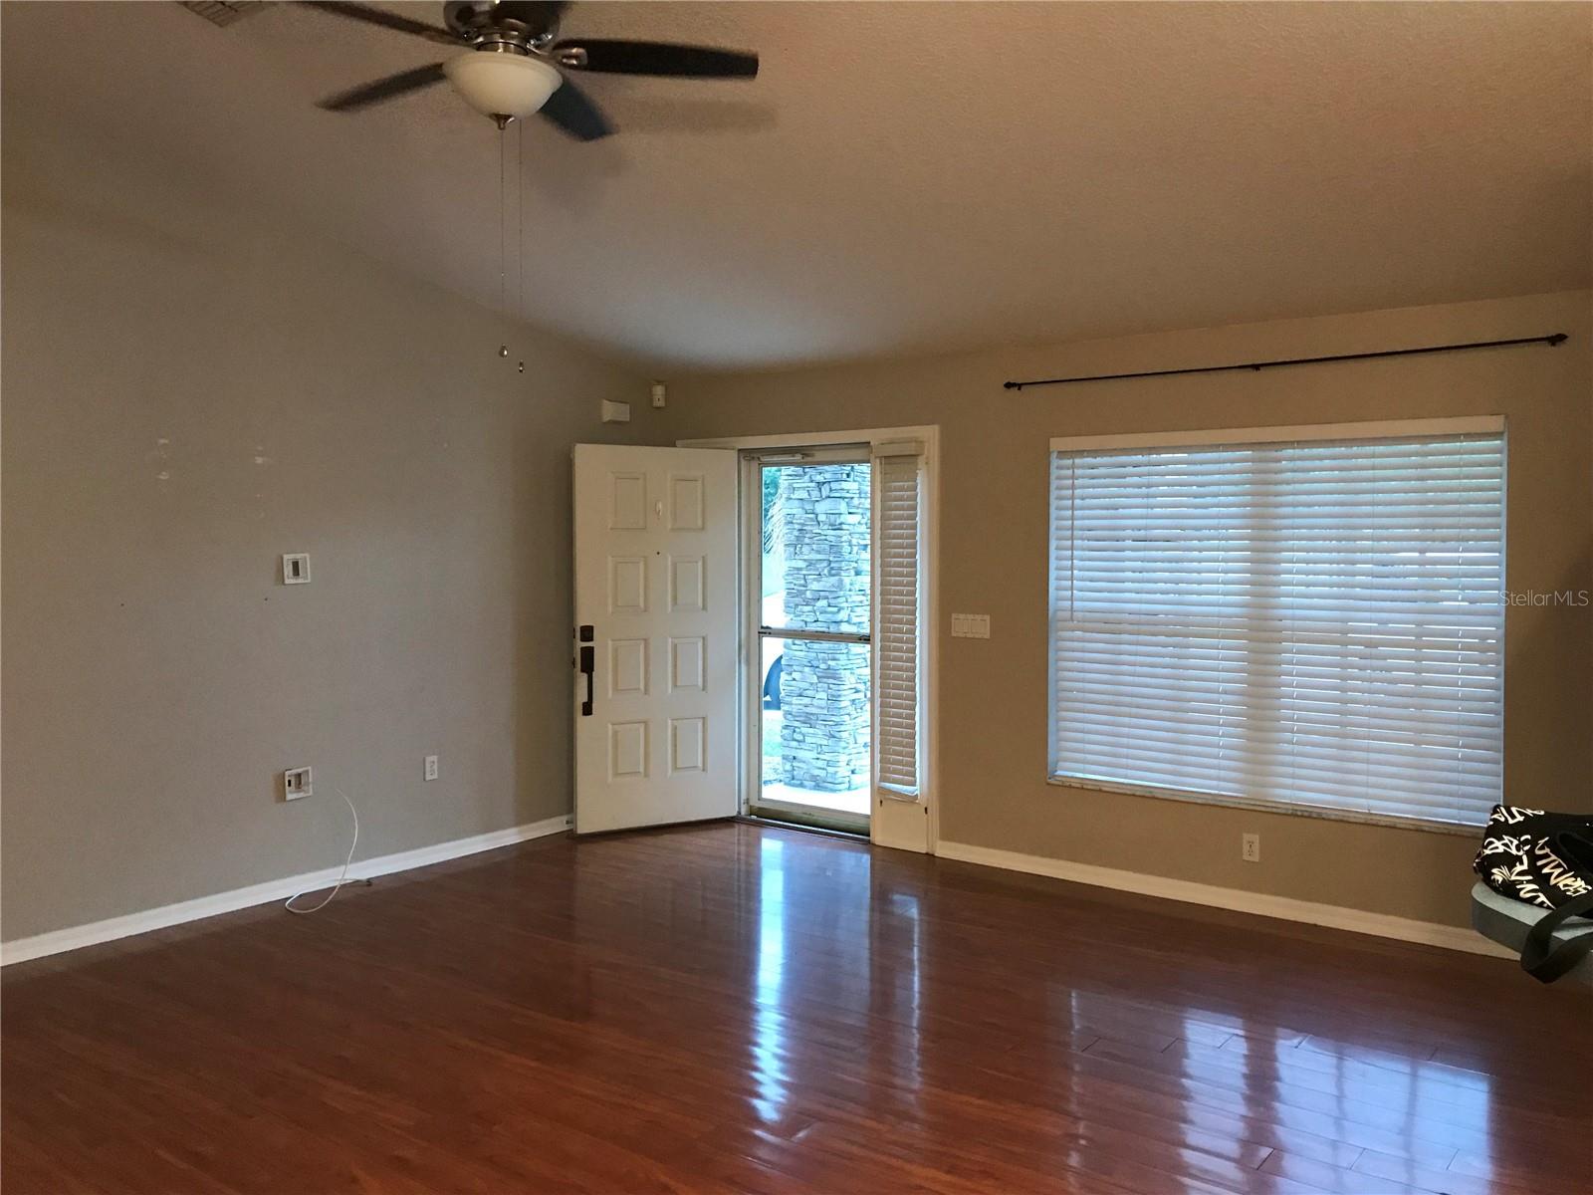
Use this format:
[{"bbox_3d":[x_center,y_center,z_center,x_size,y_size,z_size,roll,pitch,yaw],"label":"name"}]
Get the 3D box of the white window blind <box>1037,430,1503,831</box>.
[{"bbox_3d":[1.907,0.076,5.367,1.834,1.548,0.070,2,3,38],"label":"white window blind"}]

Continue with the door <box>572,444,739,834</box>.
[{"bbox_3d":[-0.747,0.213,6.938,0.914,2.032,0.045,-1,3,-26],"label":"door"}]

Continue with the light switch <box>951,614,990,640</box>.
[{"bbox_3d":[0.833,0.140,6.167,0.207,0.114,0.010,2,3,38],"label":"light switch"}]

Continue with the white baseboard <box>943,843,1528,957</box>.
[{"bbox_3d":[1.679,1.272,5.559,2.512,0.083,0.015,2,3,38],"label":"white baseboard"}]

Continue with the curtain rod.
[{"bbox_3d":[1.855,-0.942,5.264,2.248,0.050,0.080,2,3,38],"label":"curtain rod"}]

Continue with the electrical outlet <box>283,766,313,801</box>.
[{"bbox_3d":[-2.194,0.824,5.689,0.020,0.130,0.128,2,3,38],"label":"electrical outlet"}]

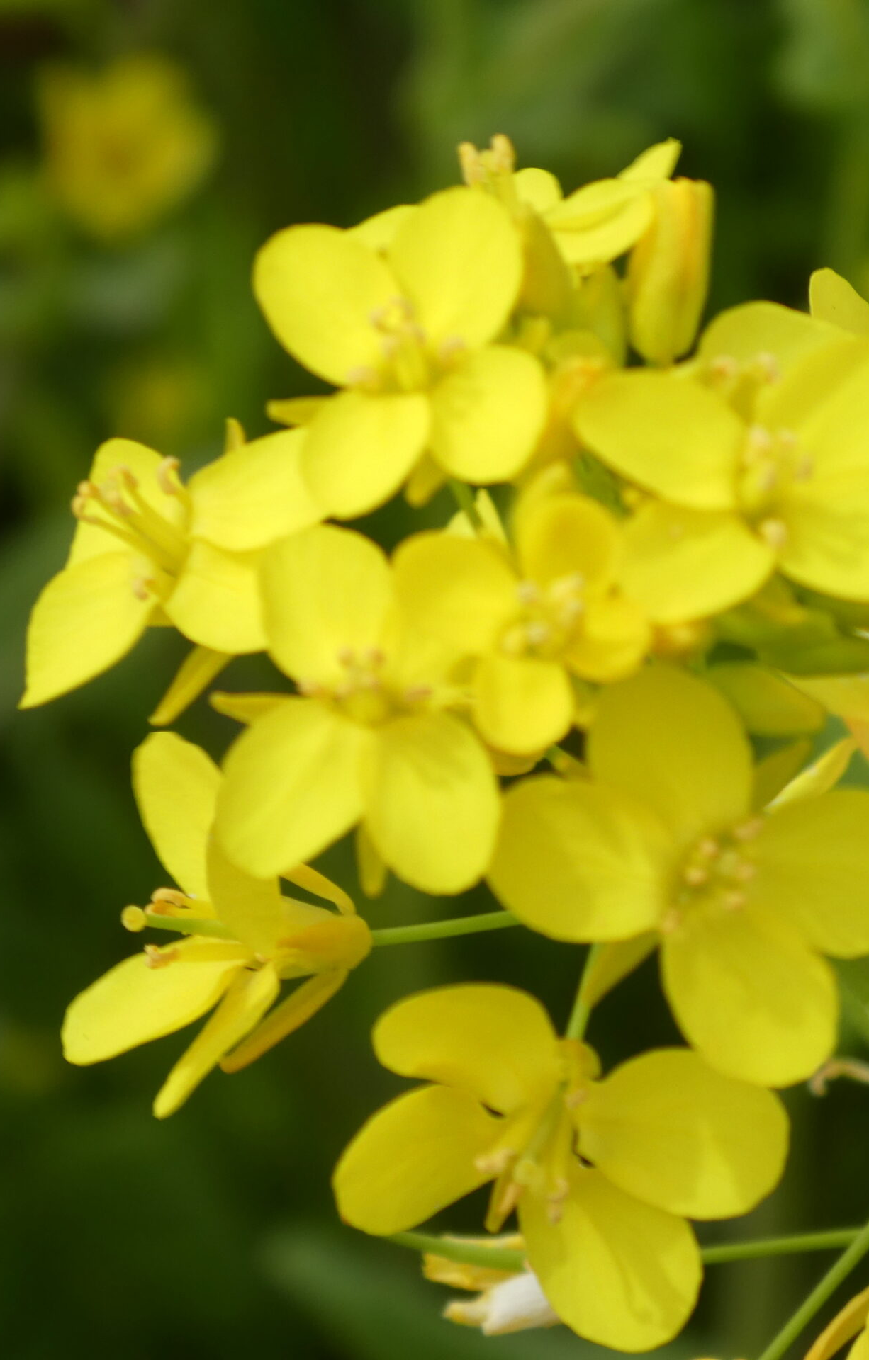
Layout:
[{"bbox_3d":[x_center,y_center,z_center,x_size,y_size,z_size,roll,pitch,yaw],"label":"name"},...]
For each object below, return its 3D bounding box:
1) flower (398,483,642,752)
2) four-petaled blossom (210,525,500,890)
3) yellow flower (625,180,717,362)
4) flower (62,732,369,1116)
[{"bbox_3d":[0.004,-0.003,0.471,0.011,0.012,0.007,-1,-12,-3],"label":"flower"},{"bbox_3d":[-0.004,0.001,0.472,0.013,0.017,0.007,2,-14,9],"label":"four-petaled blossom"},{"bbox_3d":[0.011,-0.019,0.476,0.004,0.009,0.004,6,7,0],"label":"yellow flower"},{"bbox_3d":[-0.010,0.011,0.482,0.012,0.018,0.014,5,7,-25],"label":"flower"}]

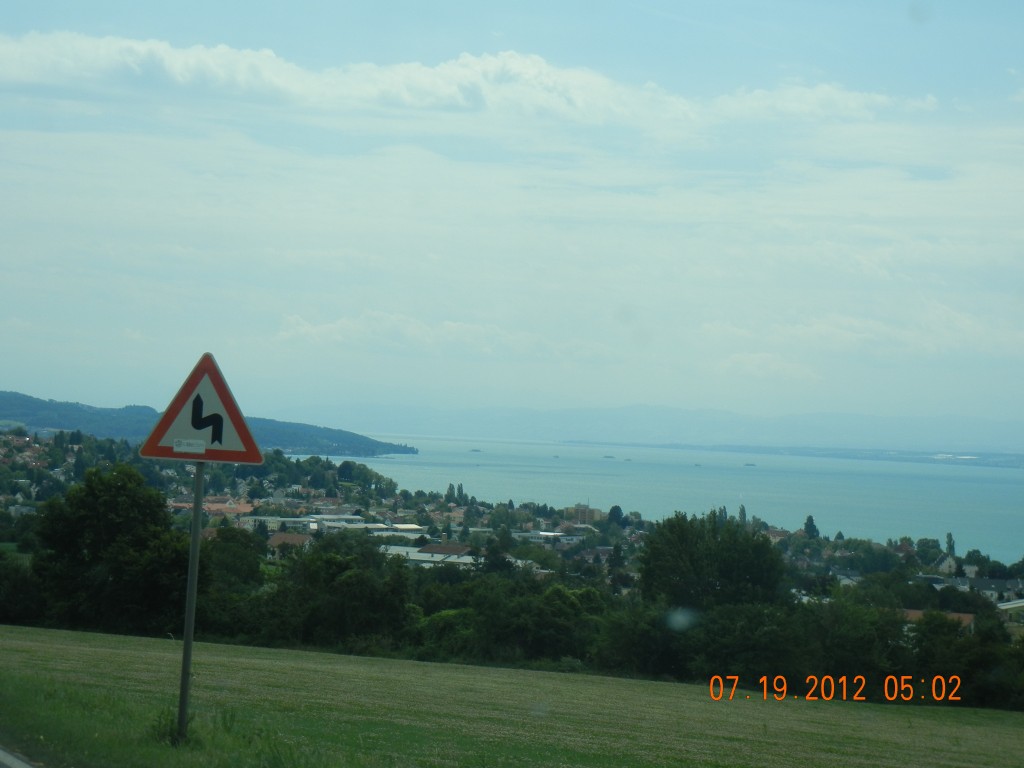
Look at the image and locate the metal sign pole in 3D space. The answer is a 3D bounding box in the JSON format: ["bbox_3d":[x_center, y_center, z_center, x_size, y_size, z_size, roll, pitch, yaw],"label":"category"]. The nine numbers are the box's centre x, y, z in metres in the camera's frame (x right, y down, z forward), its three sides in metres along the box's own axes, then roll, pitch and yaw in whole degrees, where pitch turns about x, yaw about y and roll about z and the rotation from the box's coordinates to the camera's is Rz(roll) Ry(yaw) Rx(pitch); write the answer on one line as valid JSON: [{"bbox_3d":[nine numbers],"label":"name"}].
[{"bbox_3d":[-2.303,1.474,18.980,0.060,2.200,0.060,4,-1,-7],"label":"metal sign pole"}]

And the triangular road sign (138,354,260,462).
[{"bbox_3d":[-2.210,0.166,18.960,0.900,0.790,0.030,4,-1,-7],"label":"triangular road sign"}]

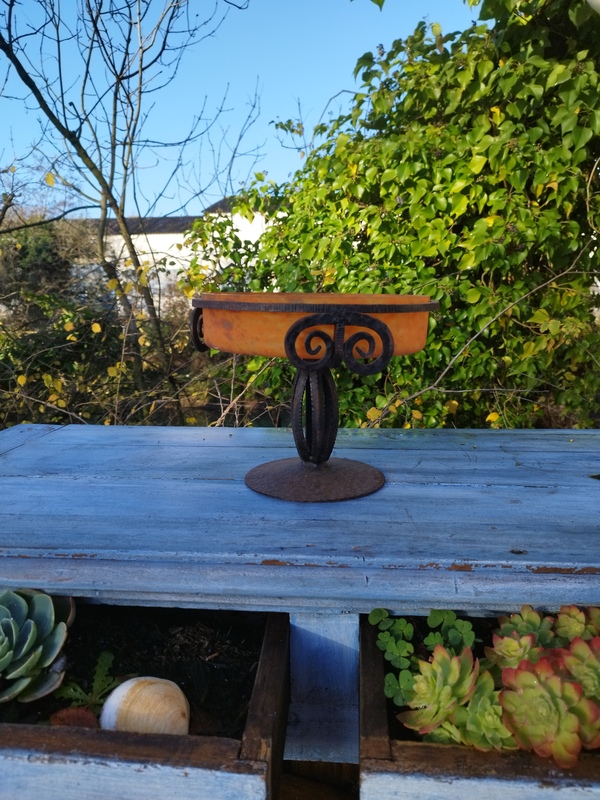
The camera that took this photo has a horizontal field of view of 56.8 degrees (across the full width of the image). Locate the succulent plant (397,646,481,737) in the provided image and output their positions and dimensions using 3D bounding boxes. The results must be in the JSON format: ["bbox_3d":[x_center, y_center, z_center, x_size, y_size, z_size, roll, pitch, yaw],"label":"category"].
[{"bbox_3d":[0.087,0.184,0.351,0.052,0.052,0.052,0,11,0],"label":"succulent plant"}]

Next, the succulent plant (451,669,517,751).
[{"bbox_3d":[0.111,0.187,0.334,0.043,0.045,0.047,0,11,0],"label":"succulent plant"}]

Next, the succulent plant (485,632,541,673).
[{"bbox_3d":[0.147,0.175,0.384,0.040,0.034,0.040,0,11,0],"label":"succulent plant"}]

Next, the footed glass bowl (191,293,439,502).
[{"bbox_3d":[0.019,-0.014,0.658,0.283,0.220,0.283,0,11,0],"label":"footed glass bowl"}]

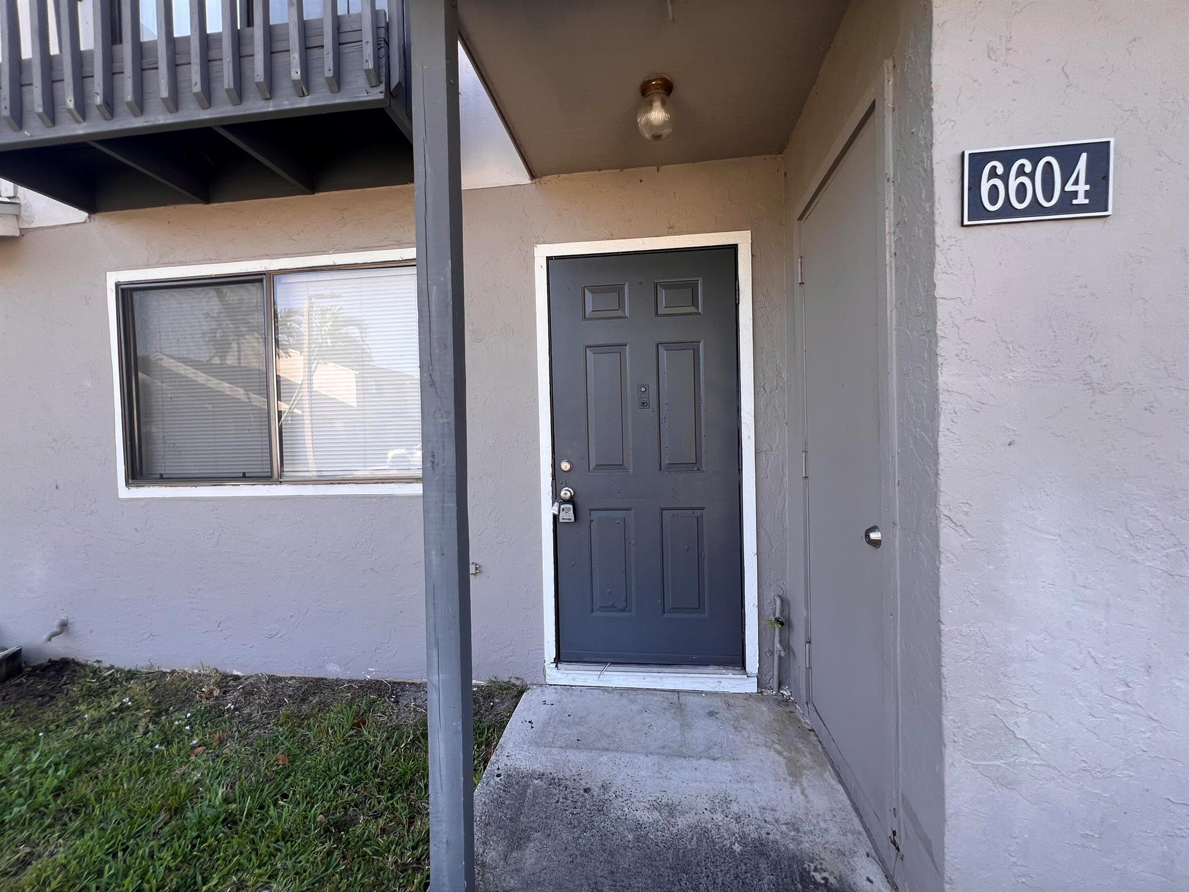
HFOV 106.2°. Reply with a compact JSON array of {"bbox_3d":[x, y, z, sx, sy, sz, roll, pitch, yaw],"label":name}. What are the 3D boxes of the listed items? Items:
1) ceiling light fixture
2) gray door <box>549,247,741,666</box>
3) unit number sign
[{"bbox_3d":[0.240,-1.274,1.702,0.143,0.195,0.143,-1,0,7],"label":"ceiling light fixture"},{"bbox_3d":[0.253,0.068,2.245,0.915,2.040,0.050,-1,0,7],"label":"gray door"},{"bbox_3d":[0.976,-0.578,0.985,0.295,0.165,0.012,-1,0,7],"label":"unit number sign"}]

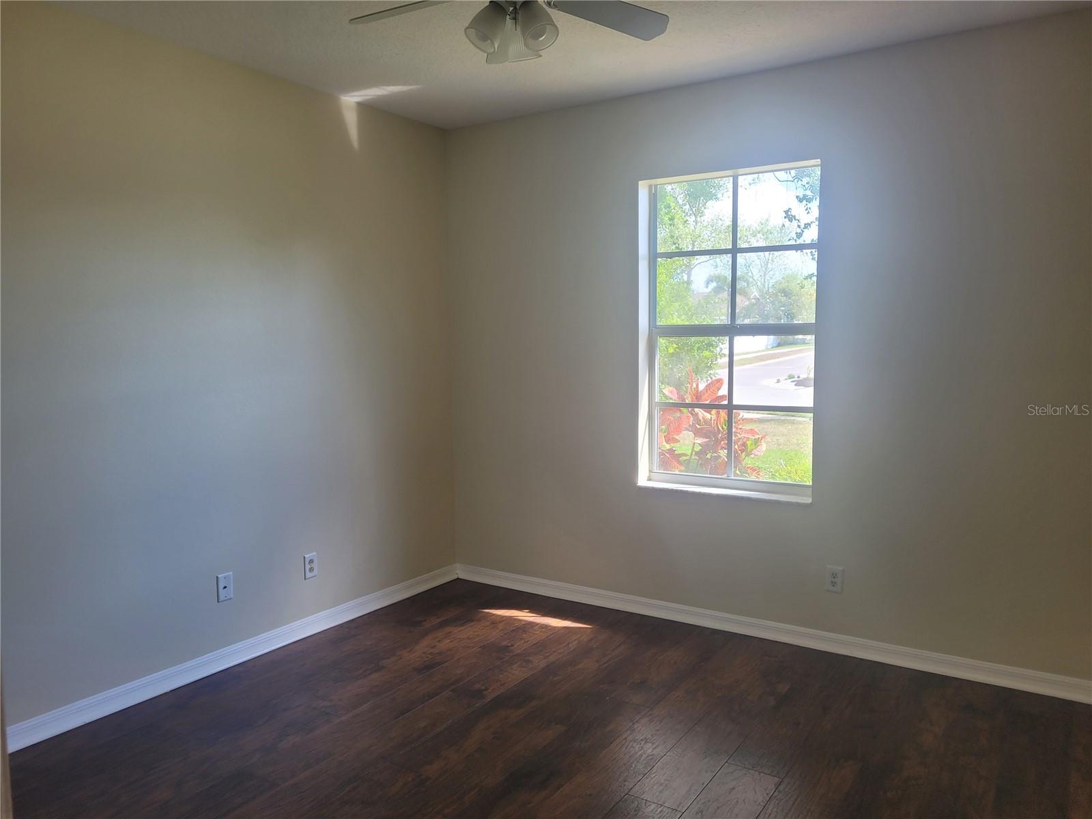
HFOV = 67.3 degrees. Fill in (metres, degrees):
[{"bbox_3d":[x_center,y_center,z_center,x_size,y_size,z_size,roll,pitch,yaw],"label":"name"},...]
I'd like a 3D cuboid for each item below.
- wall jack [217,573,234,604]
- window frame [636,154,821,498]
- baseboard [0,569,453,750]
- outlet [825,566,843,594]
[{"bbox_3d":[-1.383,0.768,3.540,0.008,0.118,0.074,3,6,33],"label":"wall jack"},{"bbox_3d":[0.860,-0.354,3.891,0.870,1.500,0.130,3,6,33],"label":"window frame"},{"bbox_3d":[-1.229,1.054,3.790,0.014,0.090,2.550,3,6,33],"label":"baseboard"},{"bbox_3d":[1.276,0.755,3.635,0.074,0.118,0.008,3,6,33],"label":"outlet"}]

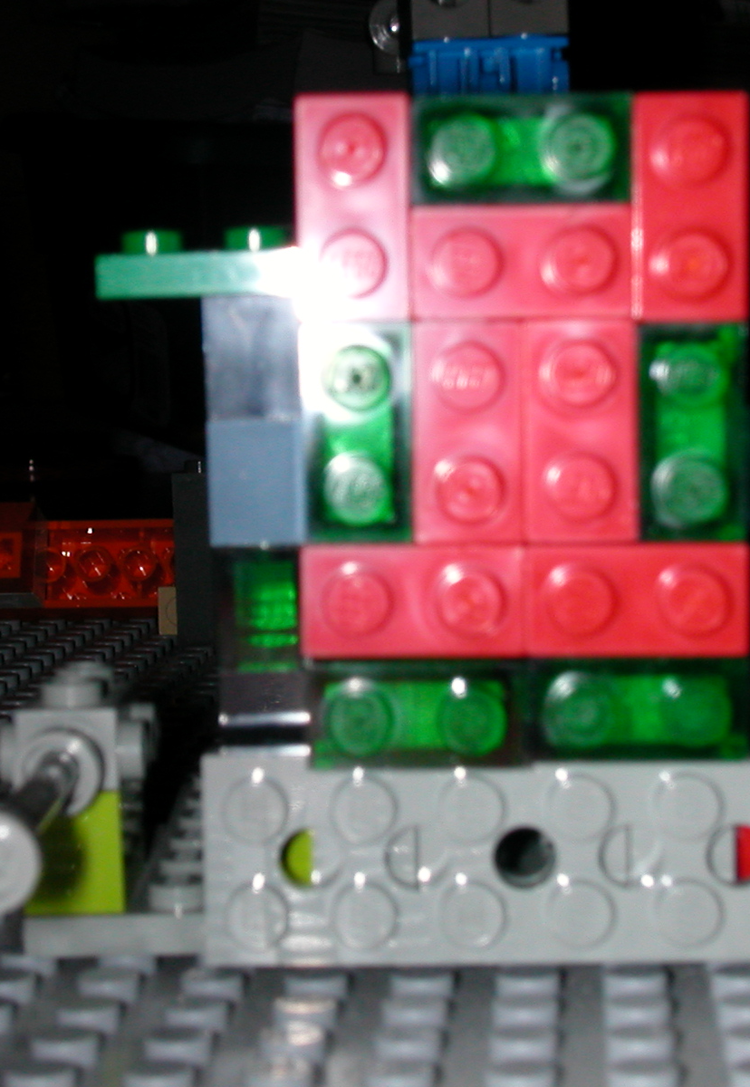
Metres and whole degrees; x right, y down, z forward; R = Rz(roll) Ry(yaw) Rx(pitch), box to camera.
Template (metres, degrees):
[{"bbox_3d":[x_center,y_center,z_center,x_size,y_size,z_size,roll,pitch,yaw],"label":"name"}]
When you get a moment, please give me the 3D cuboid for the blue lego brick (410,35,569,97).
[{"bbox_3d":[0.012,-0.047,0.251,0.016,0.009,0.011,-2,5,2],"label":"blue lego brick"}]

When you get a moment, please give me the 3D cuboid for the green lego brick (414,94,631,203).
[{"bbox_3d":[0.010,-0.028,0.175,0.016,0.008,0.011,0,4,2],"label":"green lego brick"}]

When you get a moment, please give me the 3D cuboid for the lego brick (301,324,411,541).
[{"bbox_3d":[-0.001,-0.008,0.177,0.008,0.016,0.011,0,4,2],"label":"lego brick"}]

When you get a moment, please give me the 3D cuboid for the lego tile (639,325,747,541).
[{"bbox_3d":[0.023,-0.008,0.176,0.008,0.016,0.011,0,4,2],"label":"lego tile"}]

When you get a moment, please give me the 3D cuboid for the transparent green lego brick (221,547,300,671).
[{"bbox_3d":[-0.008,0.005,0.192,0.008,0.010,0.008,-2,5,2],"label":"transparent green lego brick"}]

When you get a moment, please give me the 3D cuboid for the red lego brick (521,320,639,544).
[{"bbox_3d":[0.015,-0.008,0.176,0.008,0.016,0.011,0,4,2],"label":"red lego brick"}]

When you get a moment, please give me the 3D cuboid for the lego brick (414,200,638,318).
[{"bbox_3d":[0.010,-0.020,0.174,0.016,0.008,0.009,0,4,3],"label":"lego brick"}]

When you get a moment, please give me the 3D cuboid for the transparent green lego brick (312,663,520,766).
[{"bbox_3d":[0.003,0.012,0.177,0.016,0.008,0.009,0,4,3],"label":"transparent green lego brick"}]

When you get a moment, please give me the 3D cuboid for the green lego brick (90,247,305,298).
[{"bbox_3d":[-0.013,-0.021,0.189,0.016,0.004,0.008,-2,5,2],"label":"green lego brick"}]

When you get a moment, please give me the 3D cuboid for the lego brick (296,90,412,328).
[{"bbox_3d":[-0.001,-0.024,0.176,0.008,0.016,0.011,0,4,2],"label":"lego brick"}]

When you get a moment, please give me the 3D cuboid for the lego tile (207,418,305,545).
[{"bbox_3d":[-0.009,-0.005,0.191,0.008,0.010,0.008,-2,5,2],"label":"lego tile"}]

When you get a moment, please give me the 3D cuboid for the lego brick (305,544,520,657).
[{"bbox_3d":[0.003,0.004,0.176,0.016,0.008,0.009,0,4,3],"label":"lego brick"}]

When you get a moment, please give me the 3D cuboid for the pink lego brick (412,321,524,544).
[{"bbox_3d":[0.007,-0.008,0.175,0.008,0.016,0.009,0,4,3],"label":"pink lego brick"}]

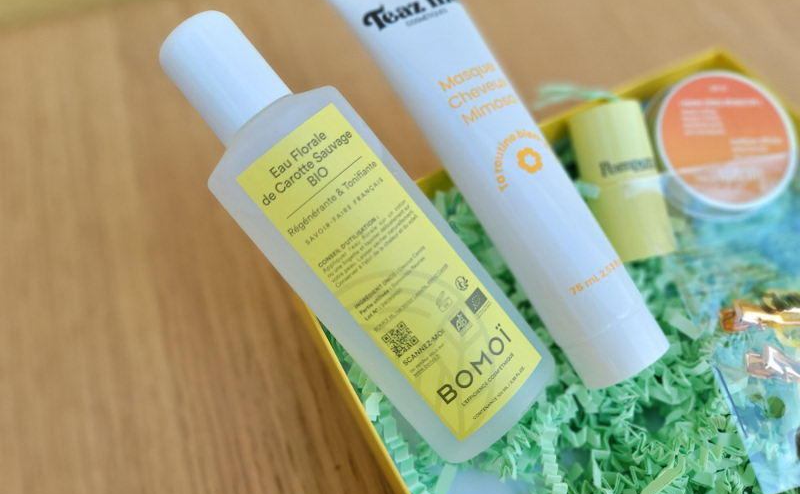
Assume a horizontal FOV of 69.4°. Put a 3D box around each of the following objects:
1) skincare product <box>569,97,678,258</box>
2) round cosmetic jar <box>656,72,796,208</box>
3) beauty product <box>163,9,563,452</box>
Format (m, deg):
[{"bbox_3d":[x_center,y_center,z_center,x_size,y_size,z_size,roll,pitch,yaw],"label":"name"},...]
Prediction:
[{"bbox_3d":[0.086,-0.024,0.226,0.027,0.027,0.059,-8,80,-12],"label":"skincare product"},{"bbox_3d":[0.136,-0.044,0.247,0.061,0.014,0.061,0,79,-5],"label":"round cosmetic jar"},{"bbox_3d":[-0.014,-0.004,0.171,0.049,0.034,0.143,-41,98,-13],"label":"beauty product"}]

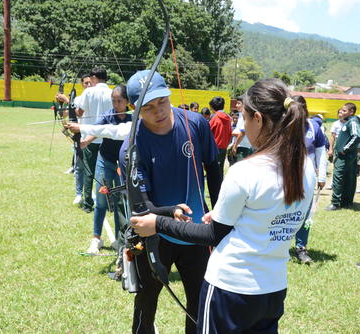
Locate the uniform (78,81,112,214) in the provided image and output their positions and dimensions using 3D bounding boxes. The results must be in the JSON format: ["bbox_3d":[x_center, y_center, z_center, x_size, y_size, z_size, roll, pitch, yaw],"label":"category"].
[{"bbox_3d":[-1.042,-0.248,6.168,0.460,1.568,0.320,-3,10,-37],"label":"uniform"}]

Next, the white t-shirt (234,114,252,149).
[{"bbox_3d":[1.029,-0.561,7.800,0.300,0.580,0.440,2,8,-5],"label":"white t-shirt"}]

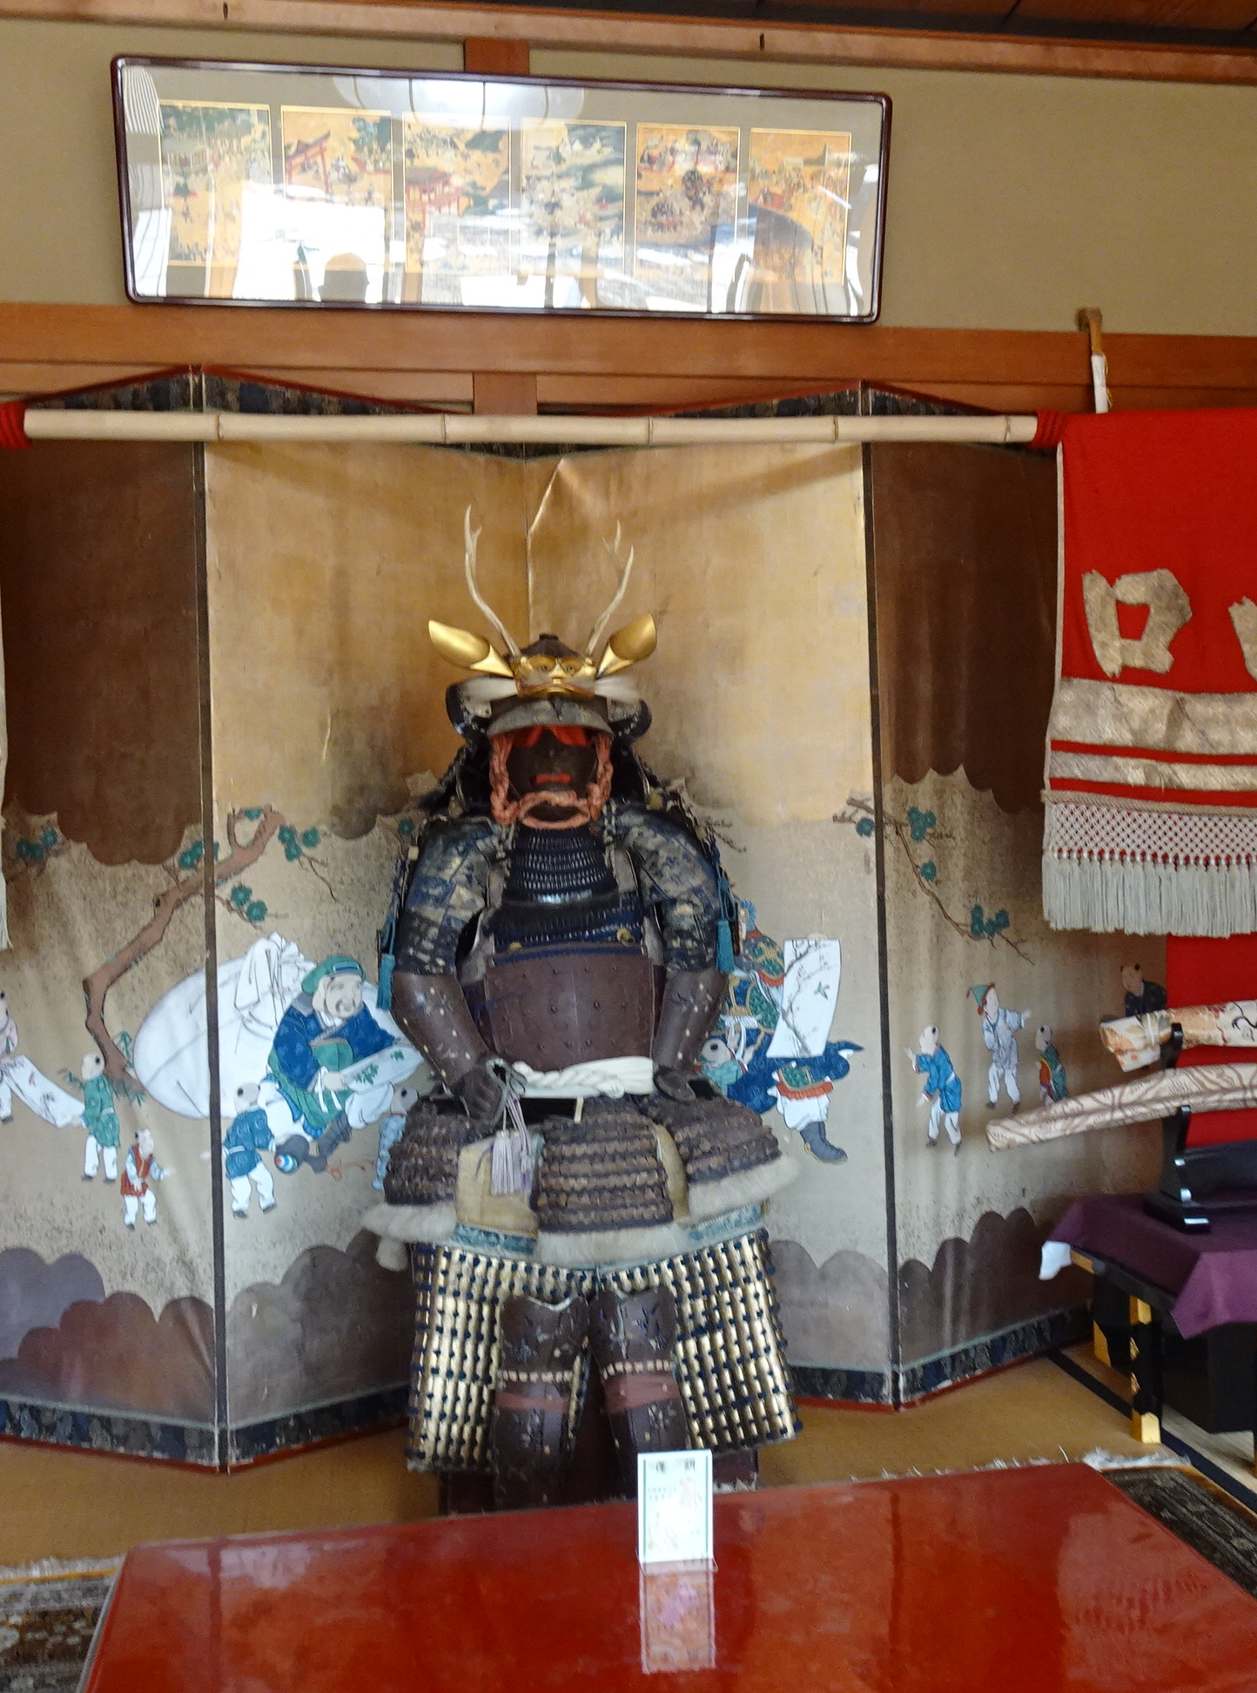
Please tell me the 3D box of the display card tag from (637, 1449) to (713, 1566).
[{"bbox_3d":[0.040,0.573,1.357,0.064,0.096,0.020,-1,-1,-5],"label":"display card tag"}]

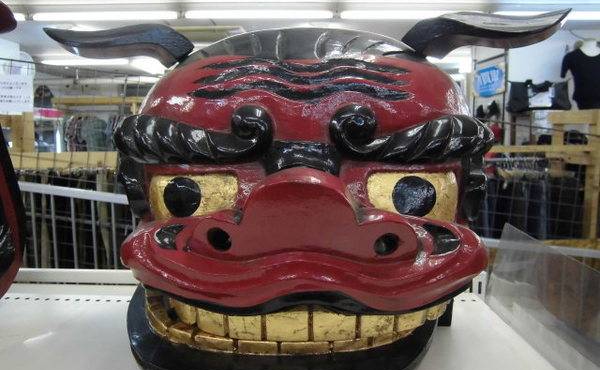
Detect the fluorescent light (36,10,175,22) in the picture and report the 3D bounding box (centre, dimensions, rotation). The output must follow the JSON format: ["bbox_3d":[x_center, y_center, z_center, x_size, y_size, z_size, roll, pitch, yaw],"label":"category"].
[{"bbox_3d":[-1.588,-1.376,3.680,1.190,0.075,0.090,0,7,0],"label":"fluorescent light"}]

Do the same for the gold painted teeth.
[{"bbox_3d":[-0.003,0.126,0.464,0.310,0.053,0.113,0,7,0],"label":"gold painted teeth"}]

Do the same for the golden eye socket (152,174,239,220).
[{"bbox_3d":[-0.115,0.013,0.488,0.095,0.048,0.032,1,7,8],"label":"golden eye socket"}]

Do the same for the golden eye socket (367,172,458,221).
[{"bbox_3d":[0.122,0.013,0.488,0.095,0.048,0.032,-1,7,-8],"label":"golden eye socket"}]

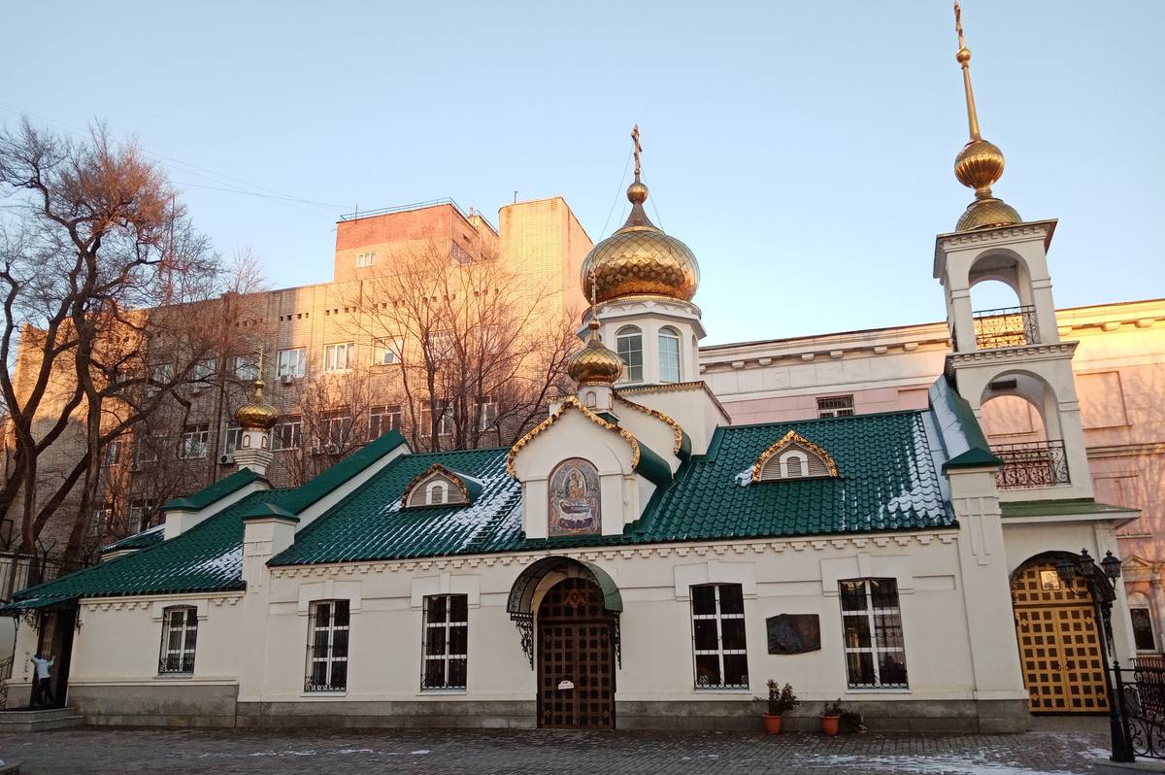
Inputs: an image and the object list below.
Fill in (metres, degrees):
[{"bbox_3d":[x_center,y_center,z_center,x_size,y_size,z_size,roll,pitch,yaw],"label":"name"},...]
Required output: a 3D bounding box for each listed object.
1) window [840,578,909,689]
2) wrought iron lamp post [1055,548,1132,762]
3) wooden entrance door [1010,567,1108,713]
[{"bbox_3d":[5.258,4.435,15.841,1.020,1.938,0.160,-6,-16,17],"label":"window"},{"bbox_3d":[6.926,3.500,11.619,0.820,2.691,0.820,-6,-15,17],"label":"wrought iron lamp post"},{"bbox_3d":[9.462,4.960,17.430,1.467,2.874,0.140,-6,-16,17],"label":"wooden entrance door"}]

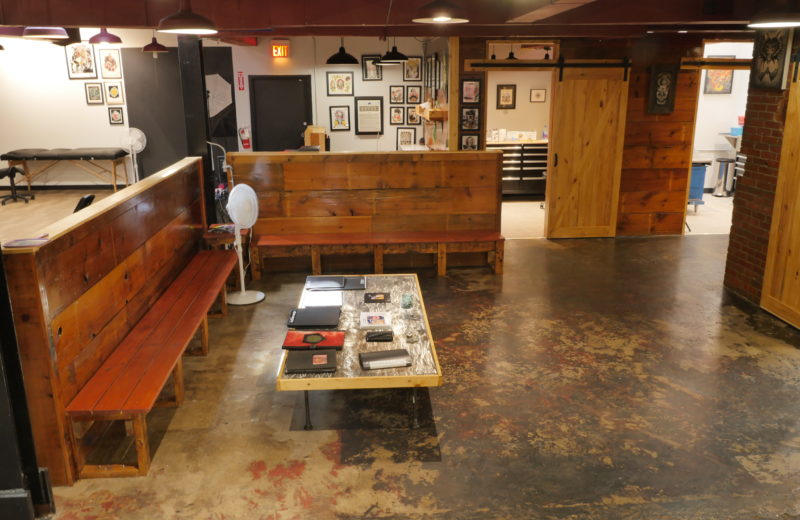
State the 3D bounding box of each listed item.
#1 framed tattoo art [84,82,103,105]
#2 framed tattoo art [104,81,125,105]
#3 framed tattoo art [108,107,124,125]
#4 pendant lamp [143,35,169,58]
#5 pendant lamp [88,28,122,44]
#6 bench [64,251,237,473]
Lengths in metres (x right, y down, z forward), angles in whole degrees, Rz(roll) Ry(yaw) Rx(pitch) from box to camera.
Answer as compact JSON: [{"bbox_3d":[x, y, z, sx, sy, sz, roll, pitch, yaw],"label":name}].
[{"bbox_3d":[-5.155,-2.800,10.922,0.273,0.355,0.030,-2,15,-5],"label":"framed tattoo art"},{"bbox_3d":[-5.431,-3.168,12.301,0.318,0.415,0.030,-1,15,-3],"label":"framed tattoo art"},{"bbox_3d":[-5.442,-2.757,12.412,0.256,0.312,0.030,-1,15,-3],"label":"framed tattoo art"},{"bbox_3d":[-3.763,-3.270,9.948,0.385,0.329,0.385,-1,15,-3],"label":"pendant lamp"},{"bbox_3d":[-3.434,-2.621,7.523,0.385,0.231,0.385,-1,15,-3],"label":"pendant lamp"},{"bbox_3d":[-1.654,0.524,4.938,0.410,0.374,3.320,-2,15,-5],"label":"bench"}]

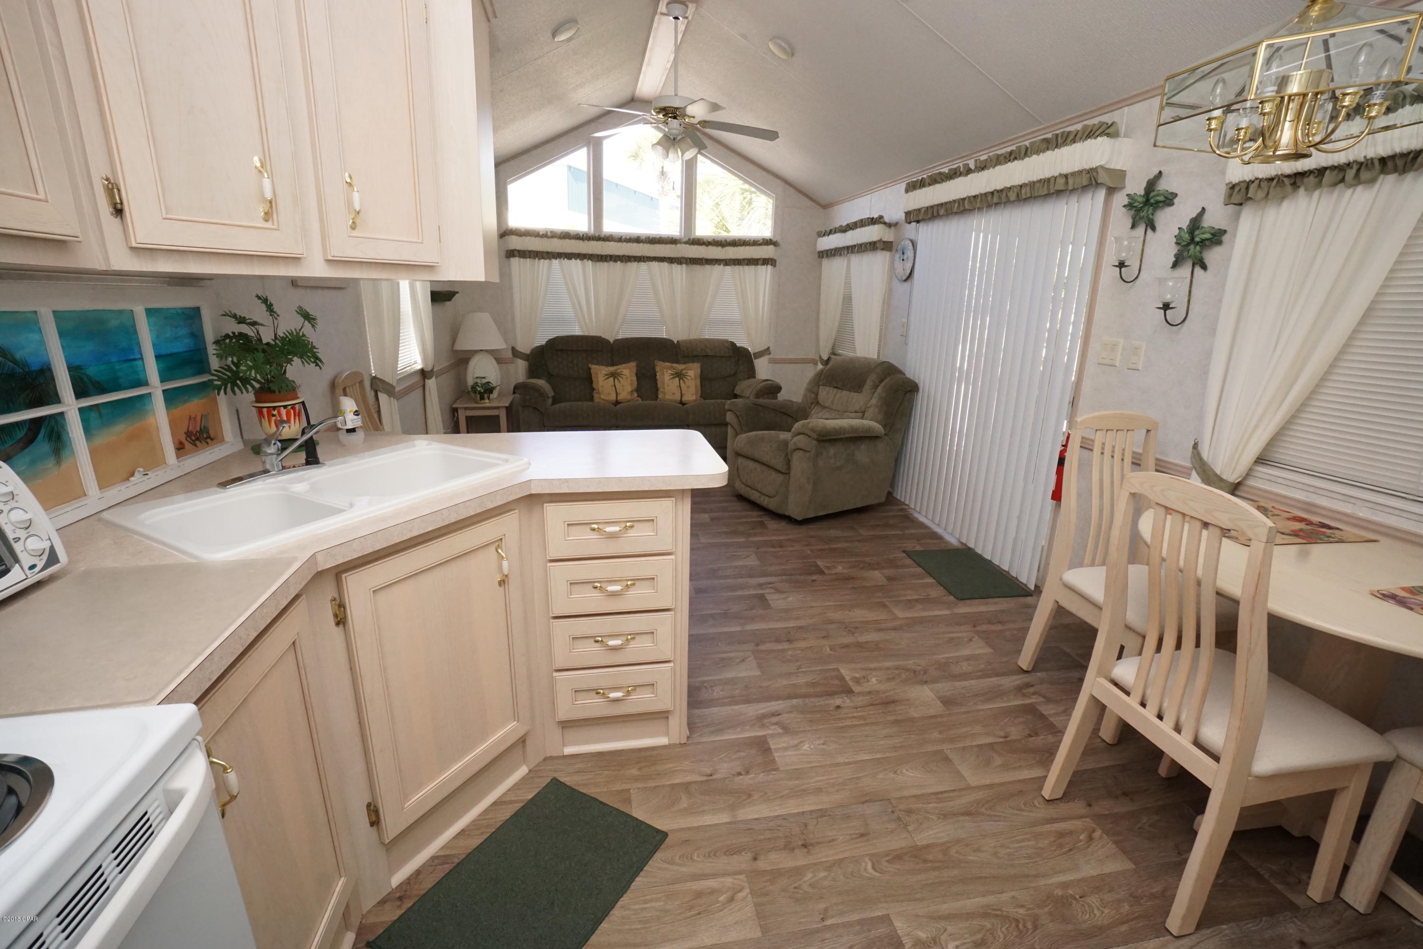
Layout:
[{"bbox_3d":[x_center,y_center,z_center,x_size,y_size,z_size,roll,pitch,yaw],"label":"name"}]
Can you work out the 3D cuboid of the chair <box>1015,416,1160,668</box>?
[{"bbox_3d":[1.517,0.330,2.086,0.450,1.040,0.530,-1,17,-9],"label":"chair"}]

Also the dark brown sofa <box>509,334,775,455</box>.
[{"bbox_3d":[-0.535,-0.619,5.158,2.180,1.030,0.960,-2,17,-11],"label":"dark brown sofa"}]

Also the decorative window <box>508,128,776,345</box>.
[{"bbox_3d":[-0.568,-2.077,5.370,2.350,1.840,0.120,-2,17,-11],"label":"decorative window"}]

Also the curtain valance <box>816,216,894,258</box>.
[{"bbox_3d":[1.172,-1.968,4.981,0.120,0.235,1.310,-2,17,-11],"label":"curtain valance"}]

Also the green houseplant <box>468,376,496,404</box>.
[{"bbox_3d":[-1.849,-0.682,4.787,0.210,0.200,0.190,-2,17,-11],"label":"green houseplant"}]

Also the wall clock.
[{"bbox_3d":[1.374,-1.532,4.229,0.040,0.290,0.290,-2,17,-11],"label":"wall clock"}]

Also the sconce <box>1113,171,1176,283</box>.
[{"bbox_3d":[1.690,-0.991,2.391,0.180,0.420,0.250,-2,17,-11],"label":"sconce"}]

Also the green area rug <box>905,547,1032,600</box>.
[{"bbox_3d":[1.371,0.523,3.203,0.440,0.010,0.580,-1,17,-9],"label":"green area rug"}]

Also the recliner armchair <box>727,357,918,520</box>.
[{"bbox_3d":[0.742,-0.307,4.237,0.980,1.020,0.900,-8,19,-30],"label":"recliner armchair"}]

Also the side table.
[{"bbox_3d":[-1.825,-0.351,4.861,0.390,0.520,0.550,-1,17,-11],"label":"side table"}]

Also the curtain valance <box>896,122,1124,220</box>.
[{"bbox_3d":[1.517,-1.559,3.190,0.150,0.245,1.630,-1,17,-11],"label":"curtain valance"}]

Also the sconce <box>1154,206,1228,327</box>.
[{"bbox_3d":[1.716,-0.762,2.188,0.160,0.410,0.210,-1,17,-11],"label":"sconce"}]

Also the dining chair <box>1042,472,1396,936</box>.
[{"bbox_3d":[1.268,0.510,1.473,0.530,1.040,0.450,-2,17,-13],"label":"dining chair"}]

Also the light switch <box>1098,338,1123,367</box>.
[{"bbox_3d":[1.731,-0.535,2.582,0.012,0.114,0.113,-1,17,-11],"label":"light switch"}]

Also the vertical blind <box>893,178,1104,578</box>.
[{"bbox_3d":[1.519,-0.542,3.478,0.100,1.910,1.510,-2,17,-11],"label":"vertical blind"}]

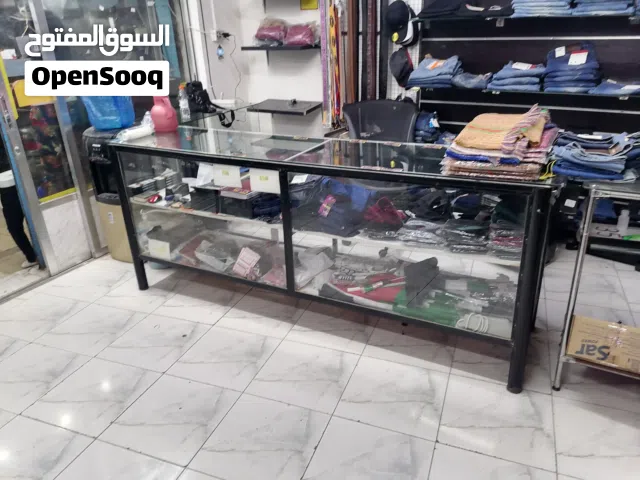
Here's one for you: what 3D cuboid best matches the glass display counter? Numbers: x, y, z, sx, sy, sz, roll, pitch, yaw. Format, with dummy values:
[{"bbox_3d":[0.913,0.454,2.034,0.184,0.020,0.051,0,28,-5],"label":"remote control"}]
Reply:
[{"bbox_3d":[-0.035,-0.031,2.622,2.239,0.894,0.543,10,25,27],"label":"glass display counter"}]

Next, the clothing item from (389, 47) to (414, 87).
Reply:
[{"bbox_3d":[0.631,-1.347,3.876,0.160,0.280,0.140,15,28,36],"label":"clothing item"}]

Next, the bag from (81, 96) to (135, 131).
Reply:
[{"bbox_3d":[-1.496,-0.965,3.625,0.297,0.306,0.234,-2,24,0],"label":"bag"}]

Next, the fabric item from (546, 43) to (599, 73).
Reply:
[{"bbox_3d":[1.597,-1.150,3.157,0.270,0.155,0.270,15,28,36],"label":"fabric item"}]

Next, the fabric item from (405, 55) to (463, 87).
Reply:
[{"bbox_3d":[0.858,-1.269,3.747,0.310,0.205,0.290,15,28,36],"label":"fabric item"}]

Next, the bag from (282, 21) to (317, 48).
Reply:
[{"bbox_3d":[-0.156,-1.661,4.037,0.250,0.170,0.190,9,25,25],"label":"bag"}]

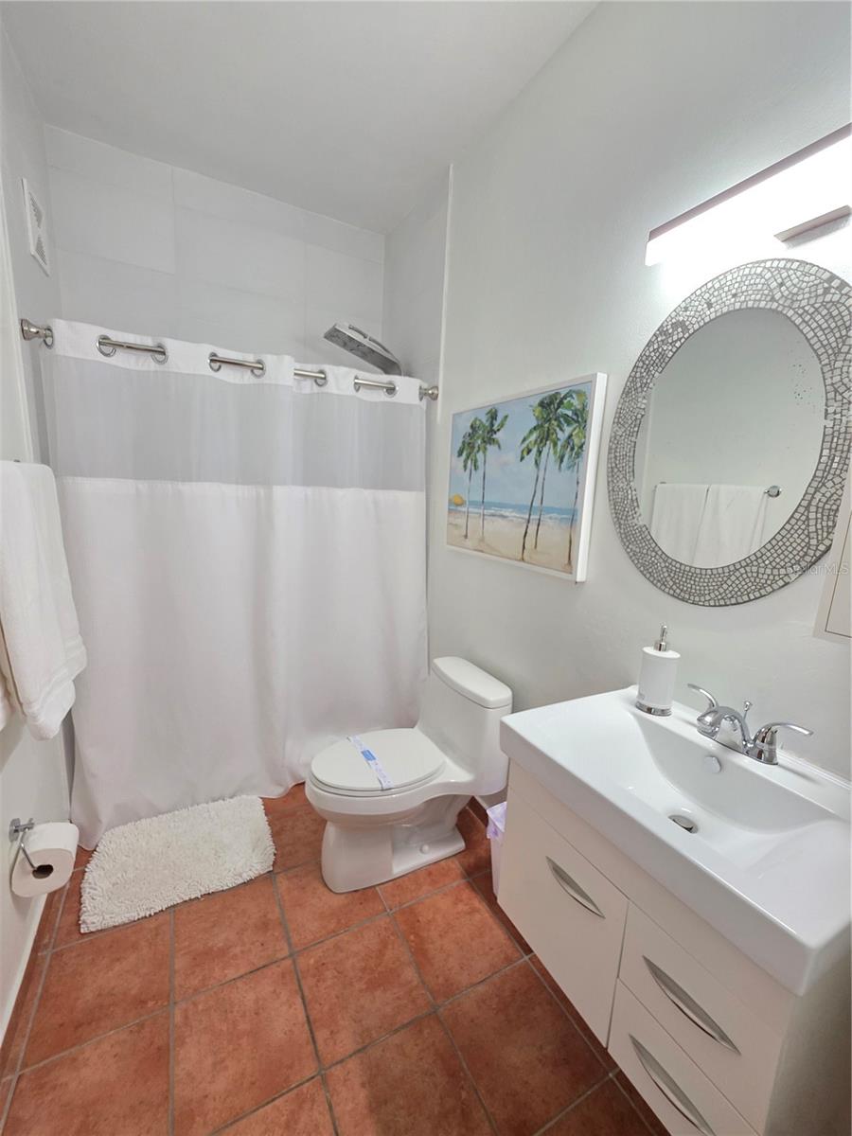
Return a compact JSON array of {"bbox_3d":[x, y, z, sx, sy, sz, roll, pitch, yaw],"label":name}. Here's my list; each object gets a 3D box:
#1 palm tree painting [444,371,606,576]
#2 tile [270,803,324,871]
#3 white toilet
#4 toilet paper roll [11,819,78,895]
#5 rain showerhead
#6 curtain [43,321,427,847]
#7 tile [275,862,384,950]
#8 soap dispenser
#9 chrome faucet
[{"bbox_3d":[0.313,-0.328,1.653,0.041,0.627,0.800,-1,9,-29],"label":"palm tree painting"},{"bbox_3d":[-0.483,1.076,1.737,0.303,0.010,0.303,-3,11,-28],"label":"tile"},{"bbox_3d":[-0.097,0.788,1.677,0.743,0.671,0.432,-1,9,-29],"label":"white toilet"},{"bbox_3d":[-1.023,0.785,1.155,0.117,0.117,0.101,-1,9,-29],"label":"toilet paper roll"},{"bbox_3d":[-0.322,-1.147,2.220,0.370,0.045,0.190,18,1,-31],"label":"rain showerhead"},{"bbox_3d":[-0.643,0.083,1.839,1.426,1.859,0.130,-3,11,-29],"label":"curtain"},{"bbox_3d":[-0.334,1.128,1.478,0.303,0.010,0.303,-3,11,-28],"label":"tile"},{"bbox_3d":[0.574,0.245,1.051,0.078,0.216,0.079,9,10,37],"label":"soap dispenser"},{"bbox_3d":[0.629,0.328,0.889,0.151,0.104,0.233,-1,9,-29],"label":"chrome faucet"}]

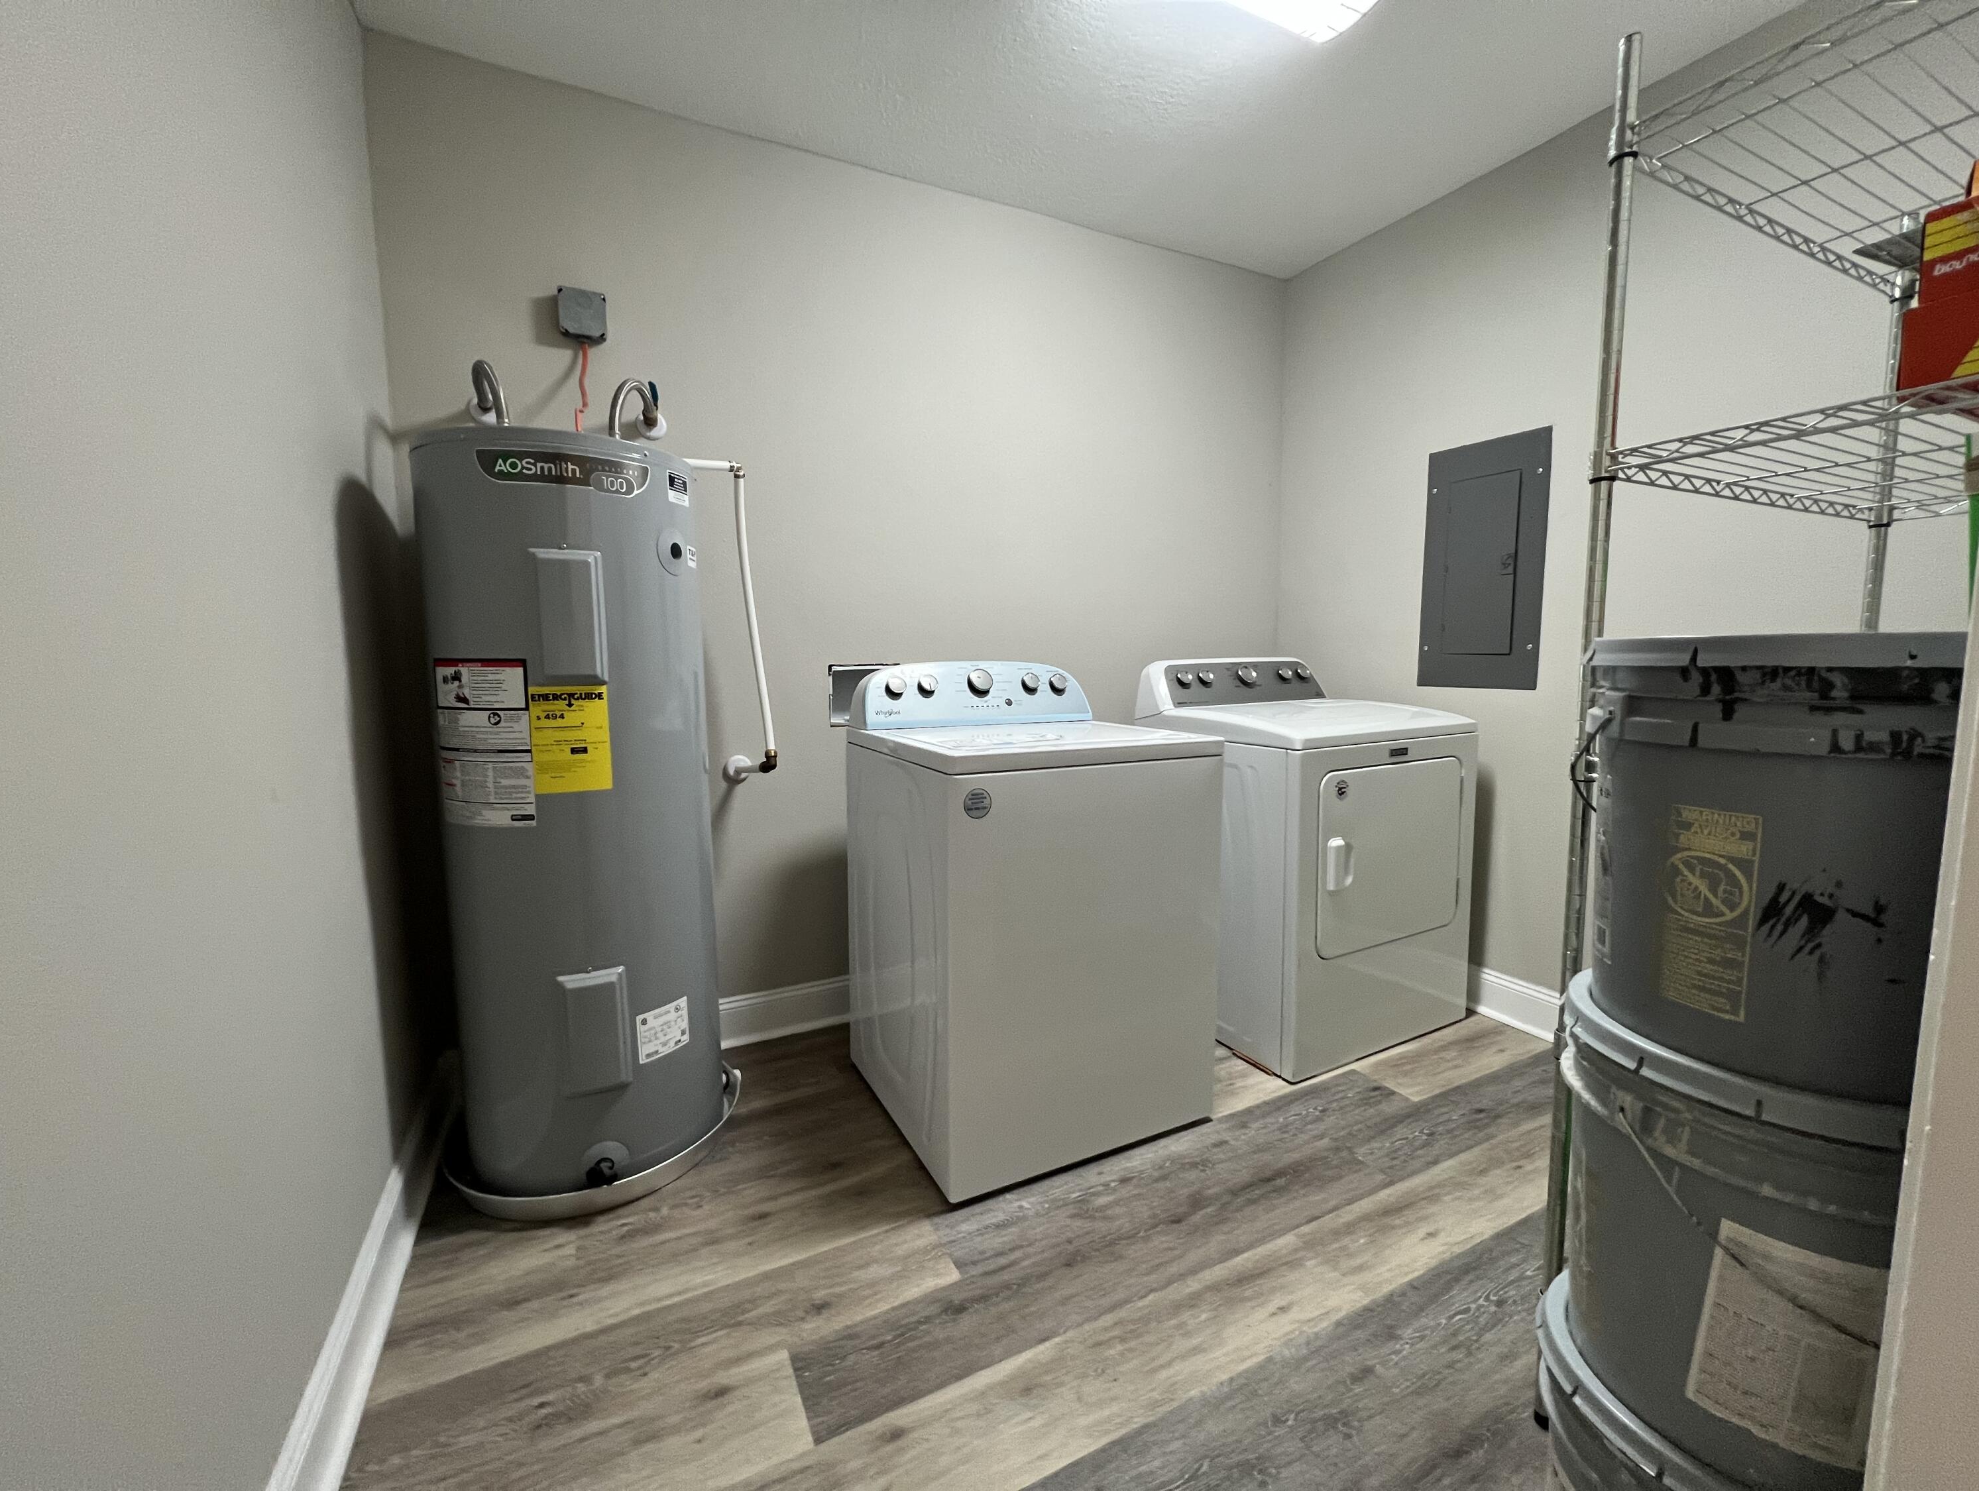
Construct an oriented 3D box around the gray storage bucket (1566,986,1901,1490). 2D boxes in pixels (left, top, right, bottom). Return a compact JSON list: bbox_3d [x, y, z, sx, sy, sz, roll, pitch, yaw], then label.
[{"bbox_3d":[0.734,0.448,0.718,0.312,0.365,0.312,-1,6,0],"label":"gray storage bucket"}]

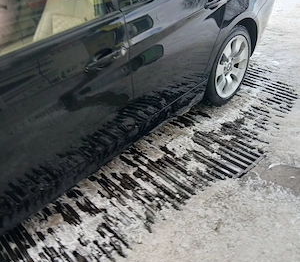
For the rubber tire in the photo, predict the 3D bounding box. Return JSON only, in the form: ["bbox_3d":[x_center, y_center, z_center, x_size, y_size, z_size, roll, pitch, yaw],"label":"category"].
[{"bbox_3d":[0.554,-0.520,2.355,0.228,0.634,0.634,26,47,37],"label":"rubber tire"}]

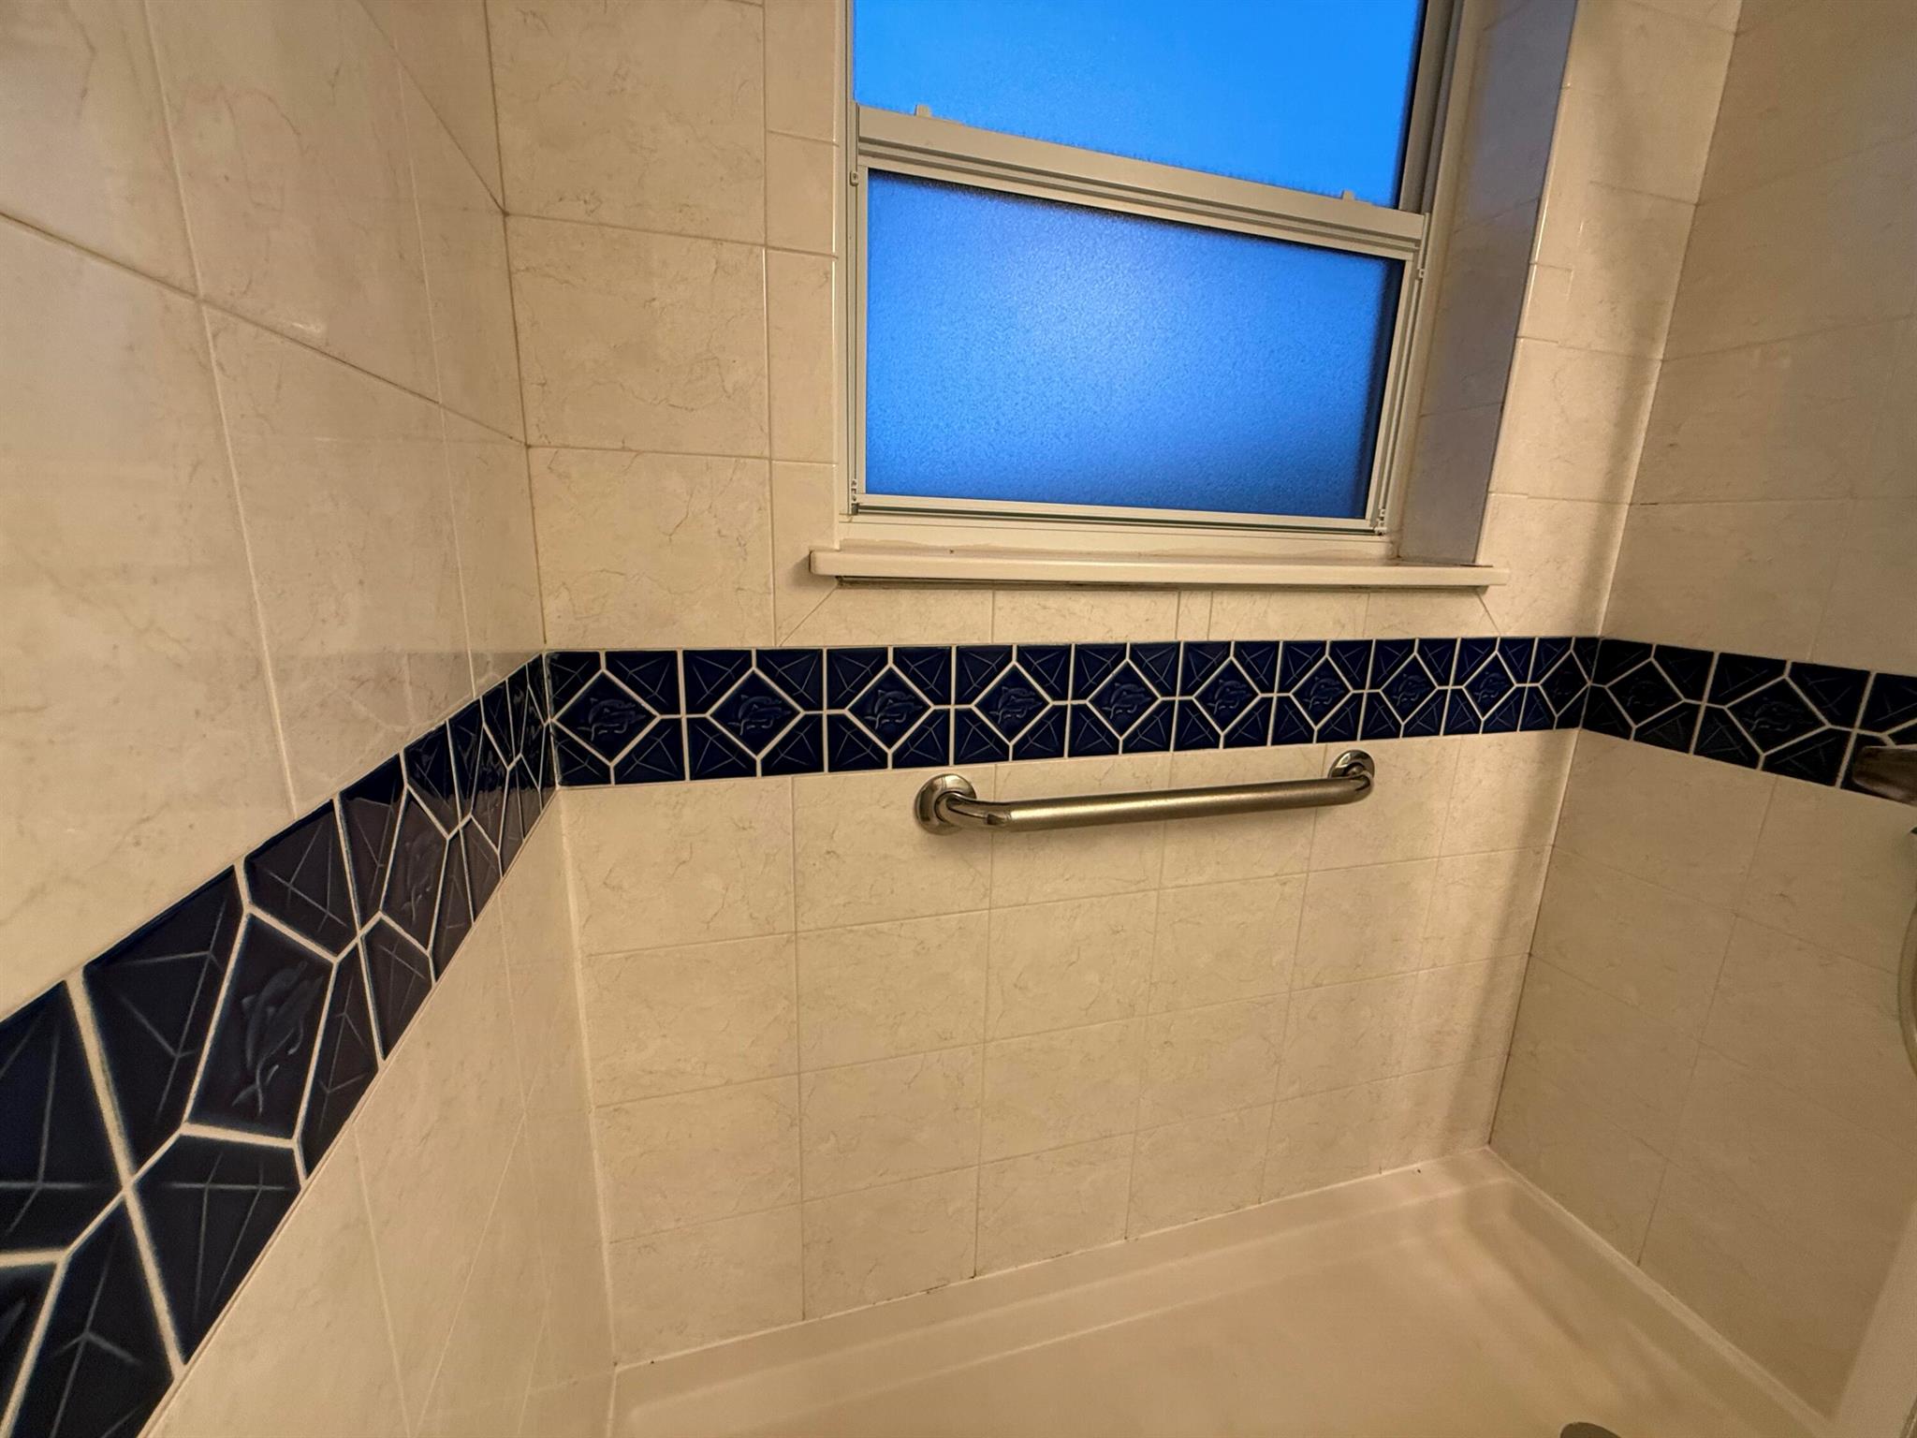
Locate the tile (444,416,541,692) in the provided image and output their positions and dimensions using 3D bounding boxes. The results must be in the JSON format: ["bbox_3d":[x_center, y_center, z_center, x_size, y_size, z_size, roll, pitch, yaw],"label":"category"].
[{"bbox_3d":[-0.390,-0.139,0.658,0.010,0.197,0.248,-2,14,-16],"label":"tile"}]

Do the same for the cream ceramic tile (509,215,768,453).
[{"bbox_3d":[-0.309,-0.373,0.774,0.232,0.199,0.010,-2,14,-16],"label":"cream ceramic tile"}]

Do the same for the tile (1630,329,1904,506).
[{"bbox_3d":[1.060,-0.392,1.034,0.010,0.199,0.250,-2,14,-16],"label":"tile"}]

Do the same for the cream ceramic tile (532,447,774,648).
[{"bbox_3d":[-0.311,-0.173,0.812,0.228,0.197,0.010,-2,14,-16],"label":"cream ceramic tile"}]

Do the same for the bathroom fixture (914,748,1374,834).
[{"bbox_3d":[0.292,0.104,1.011,0.696,0.078,0.077,-2,14,-16],"label":"bathroom fixture"}]

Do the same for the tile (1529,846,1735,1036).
[{"bbox_3d":[1.031,0.336,1.200,0.009,0.197,0.247,-2,14,-16],"label":"tile"}]

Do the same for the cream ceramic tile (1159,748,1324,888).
[{"bbox_3d":[0.408,0.139,1.117,0.251,0.200,0.010,-2,14,-16],"label":"cream ceramic tile"}]

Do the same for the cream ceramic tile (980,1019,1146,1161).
[{"bbox_3d":[0.152,0.534,1.121,0.247,0.197,0.009,-2,14,-16],"label":"cream ceramic tile"}]

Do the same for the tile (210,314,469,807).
[{"bbox_3d":[-0.318,-0.083,0.422,0.010,0.197,0.253,-2,14,-16],"label":"tile"}]

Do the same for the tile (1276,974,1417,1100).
[{"bbox_3d":[0.635,0.518,1.271,0.250,0.197,0.010,-2,14,-16],"label":"tile"}]

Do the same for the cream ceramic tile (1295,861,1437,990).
[{"bbox_3d":[0.635,0.321,1.215,0.247,0.197,0.009,-2,14,-16],"label":"cream ceramic tile"}]

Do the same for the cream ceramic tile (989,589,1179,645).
[{"bbox_3d":[0.161,-0.129,0.967,0.249,0.067,0.010,-2,14,-16],"label":"cream ceramic tile"}]

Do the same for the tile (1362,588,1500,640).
[{"bbox_3d":[0.696,-0.155,1.131,0.255,0.074,0.010,-2,14,-16],"label":"tile"}]

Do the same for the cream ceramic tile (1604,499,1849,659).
[{"bbox_3d":[1.046,-0.197,1.072,0.009,0.196,0.247,-2,14,-16],"label":"cream ceramic tile"}]

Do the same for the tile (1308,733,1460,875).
[{"bbox_3d":[0.646,0.128,1.178,0.250,0.199,0.010,-2,14,-16],"label":"tile"}]

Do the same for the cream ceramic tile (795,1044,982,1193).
[{"bbox_3d":[-0.088,0.548,1.059,0.249,0.197,0.010,-2,14,-16],"label":"cream ceramic tile"}]

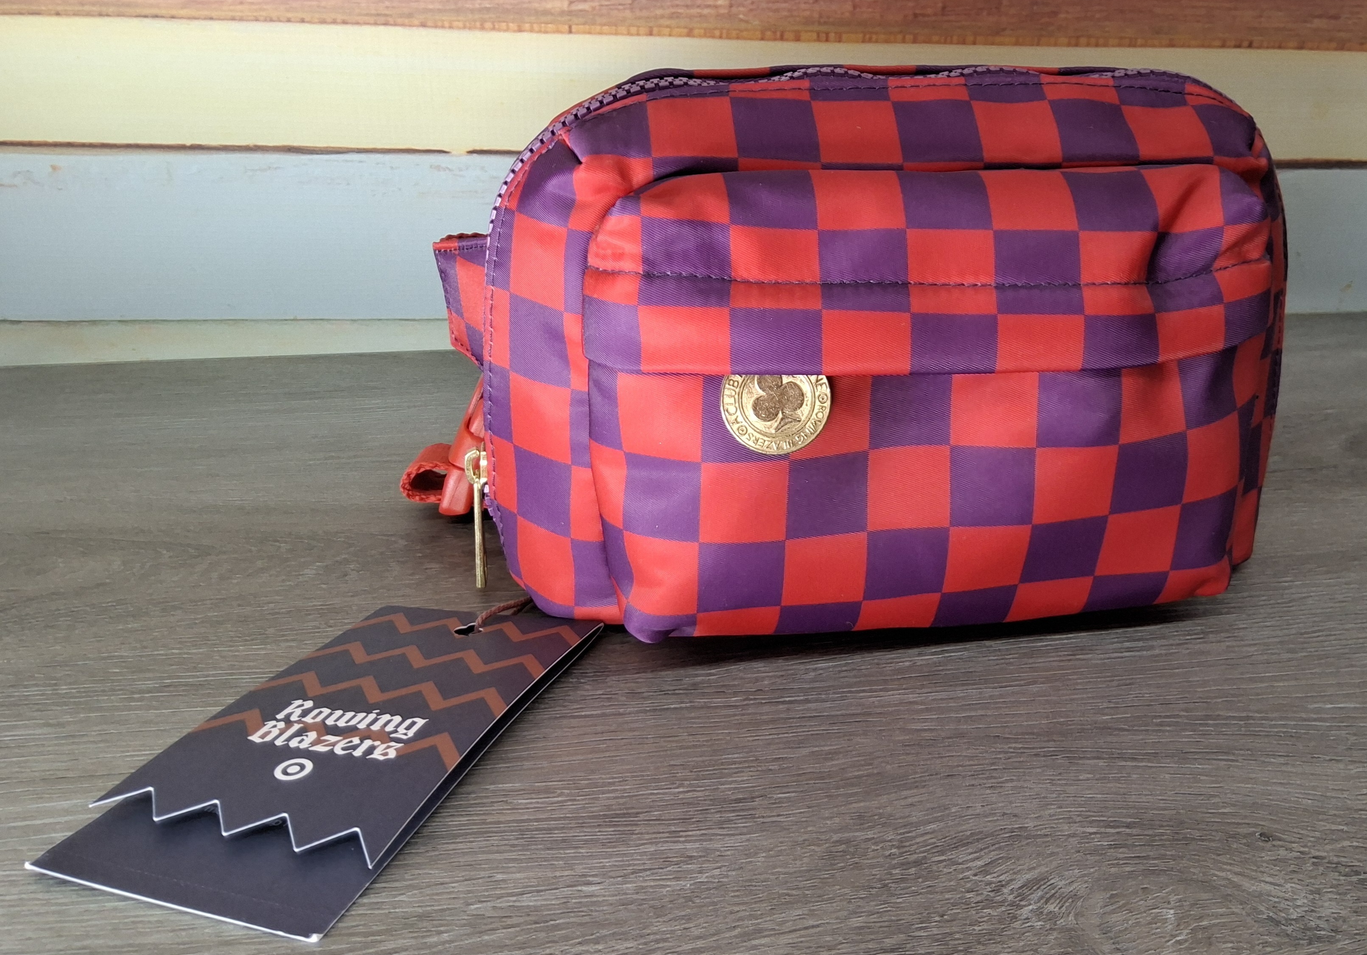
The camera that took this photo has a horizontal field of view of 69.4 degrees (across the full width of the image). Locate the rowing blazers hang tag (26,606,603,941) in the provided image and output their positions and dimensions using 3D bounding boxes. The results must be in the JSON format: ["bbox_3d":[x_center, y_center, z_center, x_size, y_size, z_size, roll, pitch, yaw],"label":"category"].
[{"bbox_3d":[-0.069,0.052,0.212,0.064,0.006,0.108,3,20,19],"label":"rowing blazers hang tag"}]

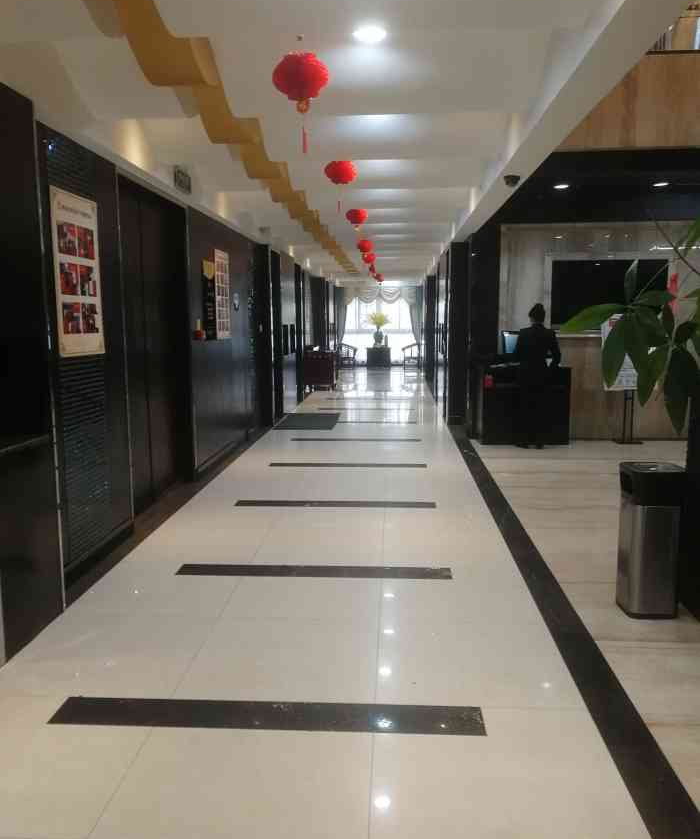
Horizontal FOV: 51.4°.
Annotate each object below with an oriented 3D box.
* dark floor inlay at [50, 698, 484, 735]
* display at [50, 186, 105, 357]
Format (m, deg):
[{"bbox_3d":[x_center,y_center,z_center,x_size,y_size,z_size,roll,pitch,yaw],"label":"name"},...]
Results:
[{"bbox_3d":[-0.311,1.122,2.745,1.615,0.012,0.192,0,8,3],"label":"dark floor inlay"},{"bbox_3d":[-1.582,-0.840,4.255,0.022,0.917,0.613,0,8,3],"label":"display"}]

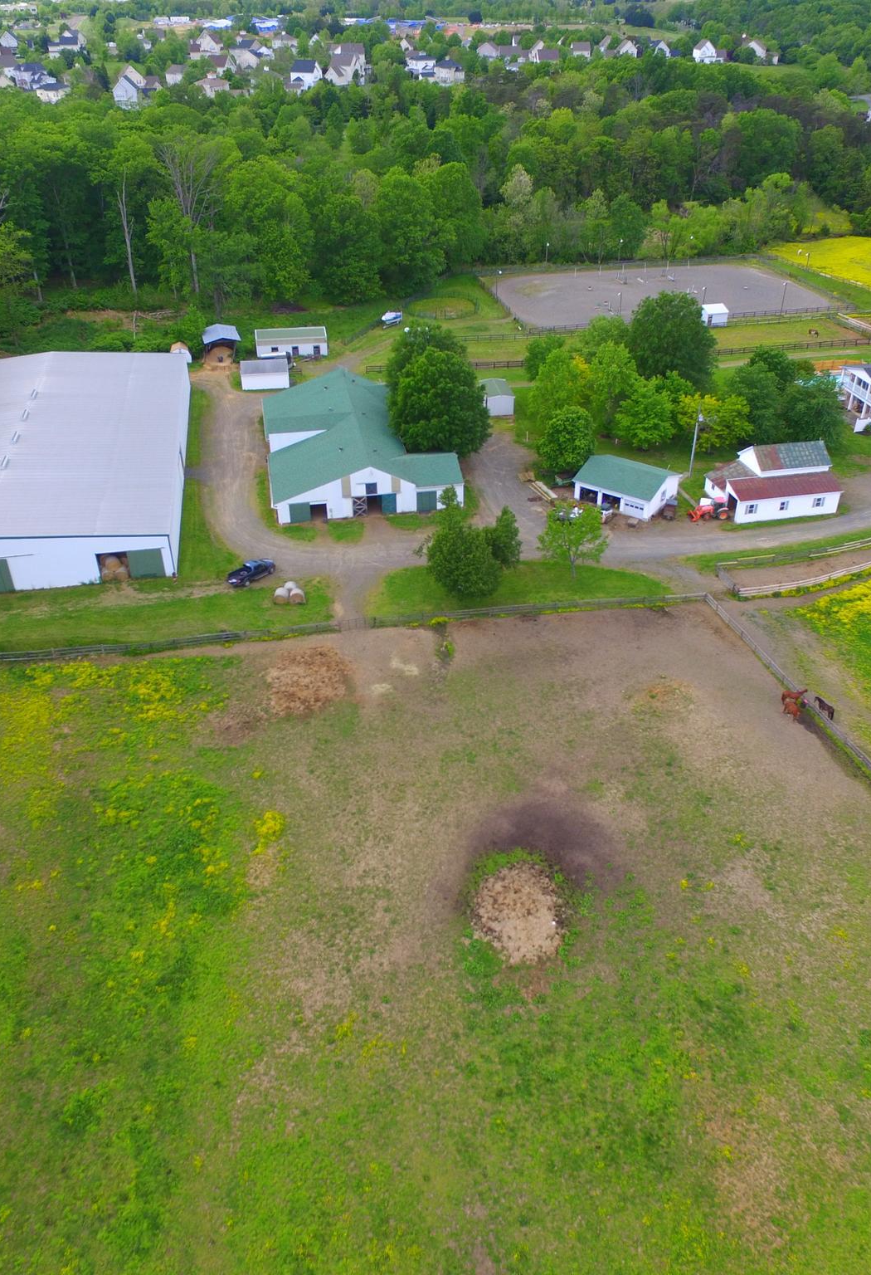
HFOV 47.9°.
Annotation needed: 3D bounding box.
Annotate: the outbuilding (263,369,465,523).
[{"bbox_3d":[-10.740,-27.060,131.930,23.300,6.800,35.200,-6,35,-10],"label":"outbuilding"}]

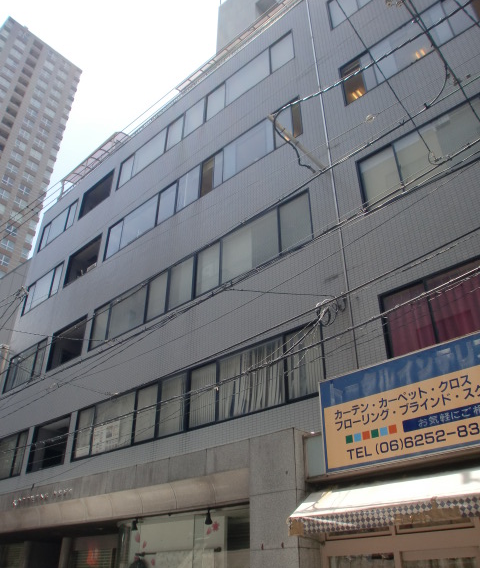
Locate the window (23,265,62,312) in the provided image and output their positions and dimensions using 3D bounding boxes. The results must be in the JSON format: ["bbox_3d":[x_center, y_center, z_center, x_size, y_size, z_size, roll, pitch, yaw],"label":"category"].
[{"bbox_3d":[-7.710,0.247,20.305,2.880,1.420,0.130,-26,-40,35],"label":"window"}]

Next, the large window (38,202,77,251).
[{"bbox_3d":[-7.704,-2.416,22.008,2.880,1.440,0.130,-26,-40,35],"label":"large window"}]

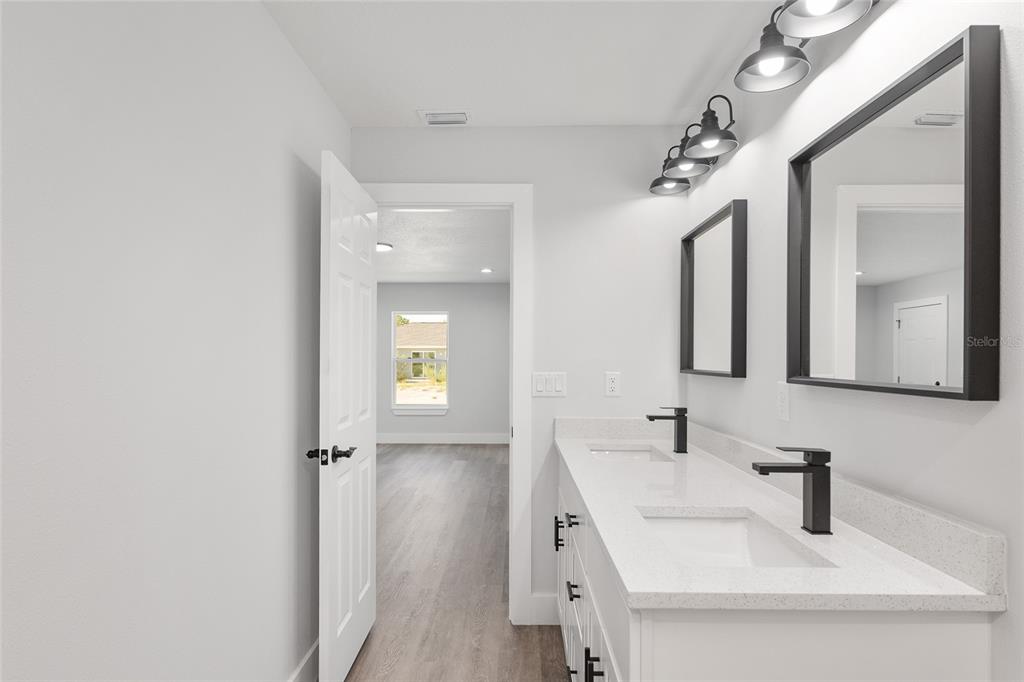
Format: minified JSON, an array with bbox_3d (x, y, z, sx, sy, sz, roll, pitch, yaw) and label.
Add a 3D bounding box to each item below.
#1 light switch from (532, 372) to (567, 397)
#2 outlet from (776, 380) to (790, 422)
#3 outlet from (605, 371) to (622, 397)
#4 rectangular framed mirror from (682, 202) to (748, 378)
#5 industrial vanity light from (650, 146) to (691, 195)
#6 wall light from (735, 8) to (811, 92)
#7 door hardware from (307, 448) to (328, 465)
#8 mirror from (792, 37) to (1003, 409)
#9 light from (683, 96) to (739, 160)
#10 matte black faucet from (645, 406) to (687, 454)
[{"bbox_3d":[0.181,0.210,2.590,0.163,0.116,0.012,0,-1,0],"label":"light switch"},{"bbox_3d":[0.838,0.187,1.678,0.010,0.116,0.073,0,-1,0],"label":"outlet"},{"bbox_3d":[0.487,0.208,2.591,0.073,0.116,0.010,0,-1,0],"label":"outlet"},{"bbox_3d":[0.819,-0.176,2.236,0.052,0.635,0.589,0,-1,0],"label":"rectangular framed mirror"},{"bbox_3d":[0.725,-0.789,2.467,0.197,0.195,0.187,0,-1,0],"label":"industrial vanity light"},{"bbox_3d":[0.748,-0.848,1.525,0.212,0.210,0.194,0,-1,1],"label":"wall light"},{"bbox_3d":[-0.694,0.410,1.936,0.090,0.056,0.070,0,-1,0],"label":"door hardware"},{"bbox_3d":[0.819,-0.210,1.244,0.052,0.645,0.617,0,-1,0],"label":"mirror"},{"bbox_3d":[0.720,-0.786,1.945,0.197,0.195,0.187,0,-1,0],"label":"light"},{"bbox_3d":[0.644,0.369,2.251,0.164,0.185,0.050,0,-1,0],"label":"matte black faucet"}]

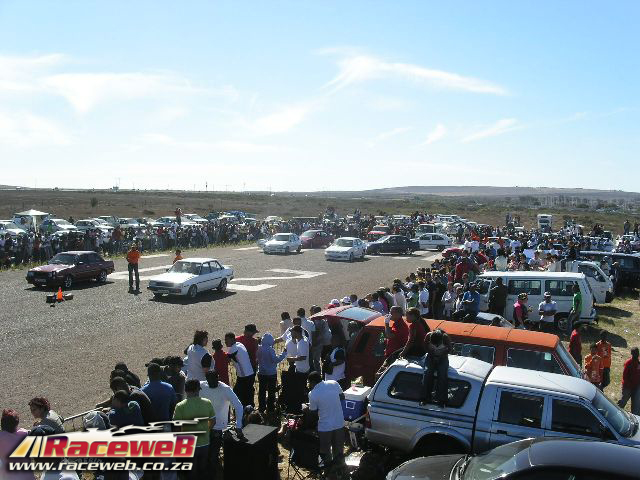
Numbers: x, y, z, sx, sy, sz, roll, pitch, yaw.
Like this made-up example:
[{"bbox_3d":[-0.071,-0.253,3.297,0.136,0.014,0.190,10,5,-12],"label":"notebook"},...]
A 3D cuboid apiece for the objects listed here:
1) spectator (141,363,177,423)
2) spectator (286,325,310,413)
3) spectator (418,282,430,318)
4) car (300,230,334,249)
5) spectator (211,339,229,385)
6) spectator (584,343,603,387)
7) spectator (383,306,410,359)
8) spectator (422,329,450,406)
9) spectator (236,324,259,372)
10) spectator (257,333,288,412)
[{"bbox_3d":[-2.653,2.819,11.506,0.540,1.720,0.380,-1,4,-22],"label":"spectator"},{"bbox_3d":[-0.421,2.525,13.755,0.500,1.680,0.380,0,4,3],"label":"spectator"},{"bbox_3d":[3.095,2.108,20.894,0.470,1.700,0.340,-1,4,-17],"label":"spectator"},{"bbox_3d":[-0.220,-0.020,56.300,1.660,1.400,4.150,2,4,27],"label":"car"},{"bbox_3d":[-1.931,2.715,13.503,0.480,1.660,0.360,-1,4,-15],"label":"spectator"},{"bbox_3d":[5.973,3.085,15.353,0.500,1.600,0.340,2,4,18],"label":"spectator"},{"bbox_3d":[1.297,1.693,12.296,0.650,1.050,0.500,1,4,6],"label":"spectator"},{"bbox_3d":[1.741,1.841,10.501,0.480,1.150,0.600,1,4,14],"label":"spectator"},{"bbox_3d":[-1.424,2.496,13.803,0.500,1.730,0.340,3,5,41],"label":"spectator"},{"bbox_3d":[-0.973,2.678,14.101,0.580,1.670,0.420,0,4,-10],"label":"spectator"}]

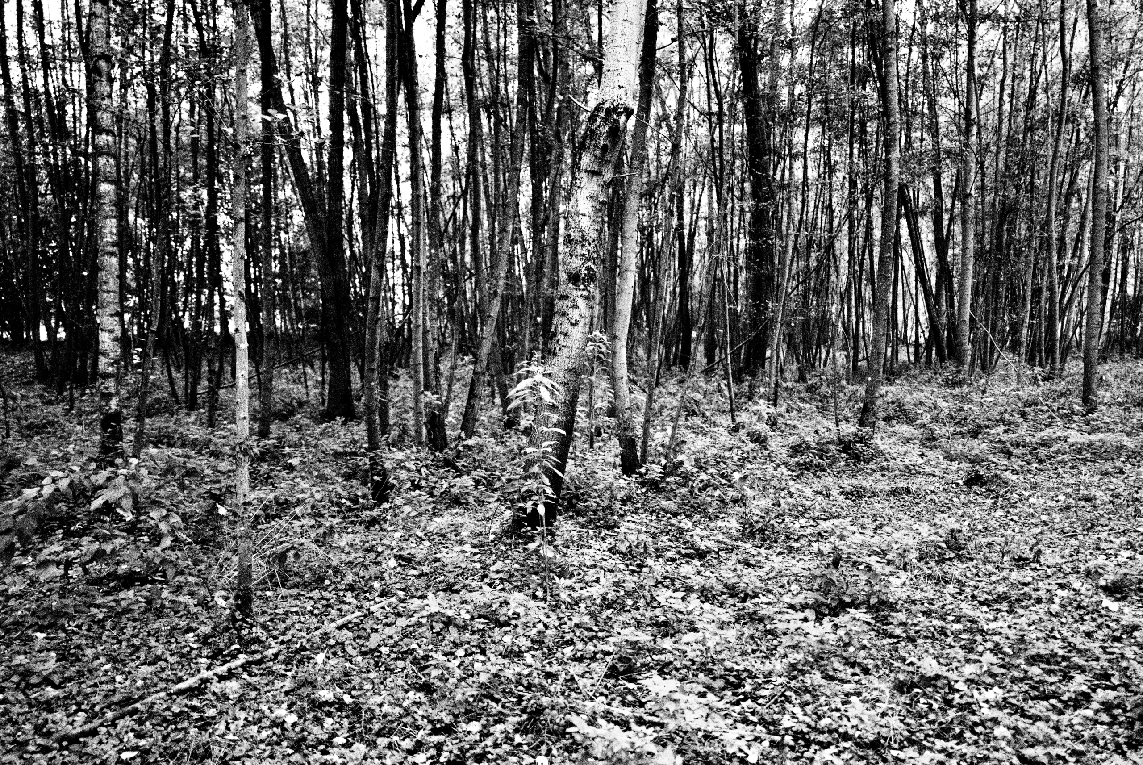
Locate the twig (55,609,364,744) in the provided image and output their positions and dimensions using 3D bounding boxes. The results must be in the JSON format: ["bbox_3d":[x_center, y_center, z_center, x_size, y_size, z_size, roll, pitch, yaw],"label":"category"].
[{"bbox_3d":[-1.464,1.238,3.918,0.055,0.050,1.647,2,4,27],"label":"twig"}]

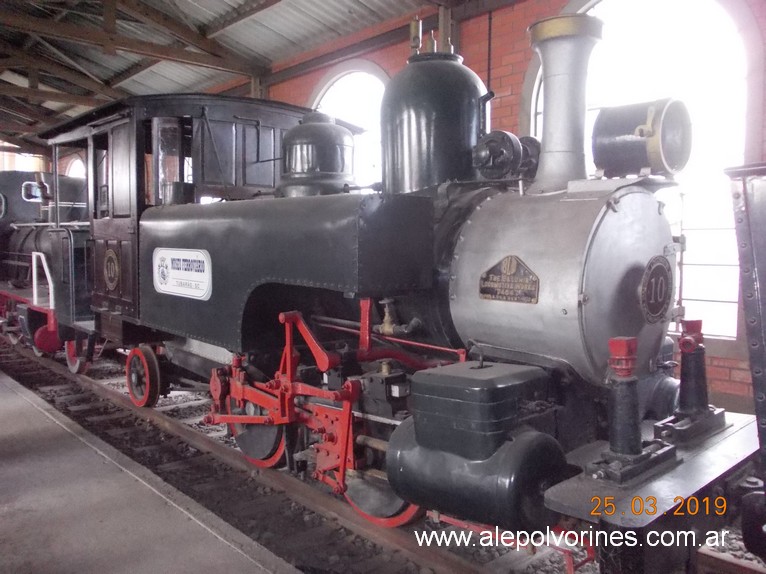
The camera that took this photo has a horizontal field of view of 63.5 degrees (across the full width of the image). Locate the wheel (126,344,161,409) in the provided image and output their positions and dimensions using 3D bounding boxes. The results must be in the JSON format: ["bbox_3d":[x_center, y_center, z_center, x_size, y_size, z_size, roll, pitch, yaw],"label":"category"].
[{"bbox_3d":[-2.557,0.955,6.582,0.120,0.650,0.650,-4,7,-44],"label":"wheel"}]

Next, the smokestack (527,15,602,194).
[{"bbox_3d":[1.018,-0.989,3.520,0.415,0.940,0.415,-4,7,-44],"label":"smokestack"}]

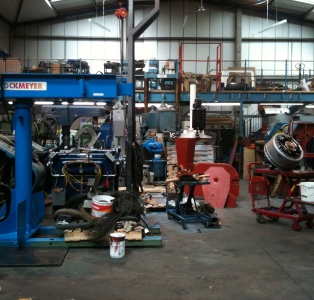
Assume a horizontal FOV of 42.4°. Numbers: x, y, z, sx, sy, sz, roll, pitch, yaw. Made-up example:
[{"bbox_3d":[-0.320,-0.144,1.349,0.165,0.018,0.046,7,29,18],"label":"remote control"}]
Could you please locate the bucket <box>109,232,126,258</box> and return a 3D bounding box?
[{"bbox_3d":[-0.455,1.109,4.690,0.178,0.250,0.178,0,1,0],"label":"bucket"}]

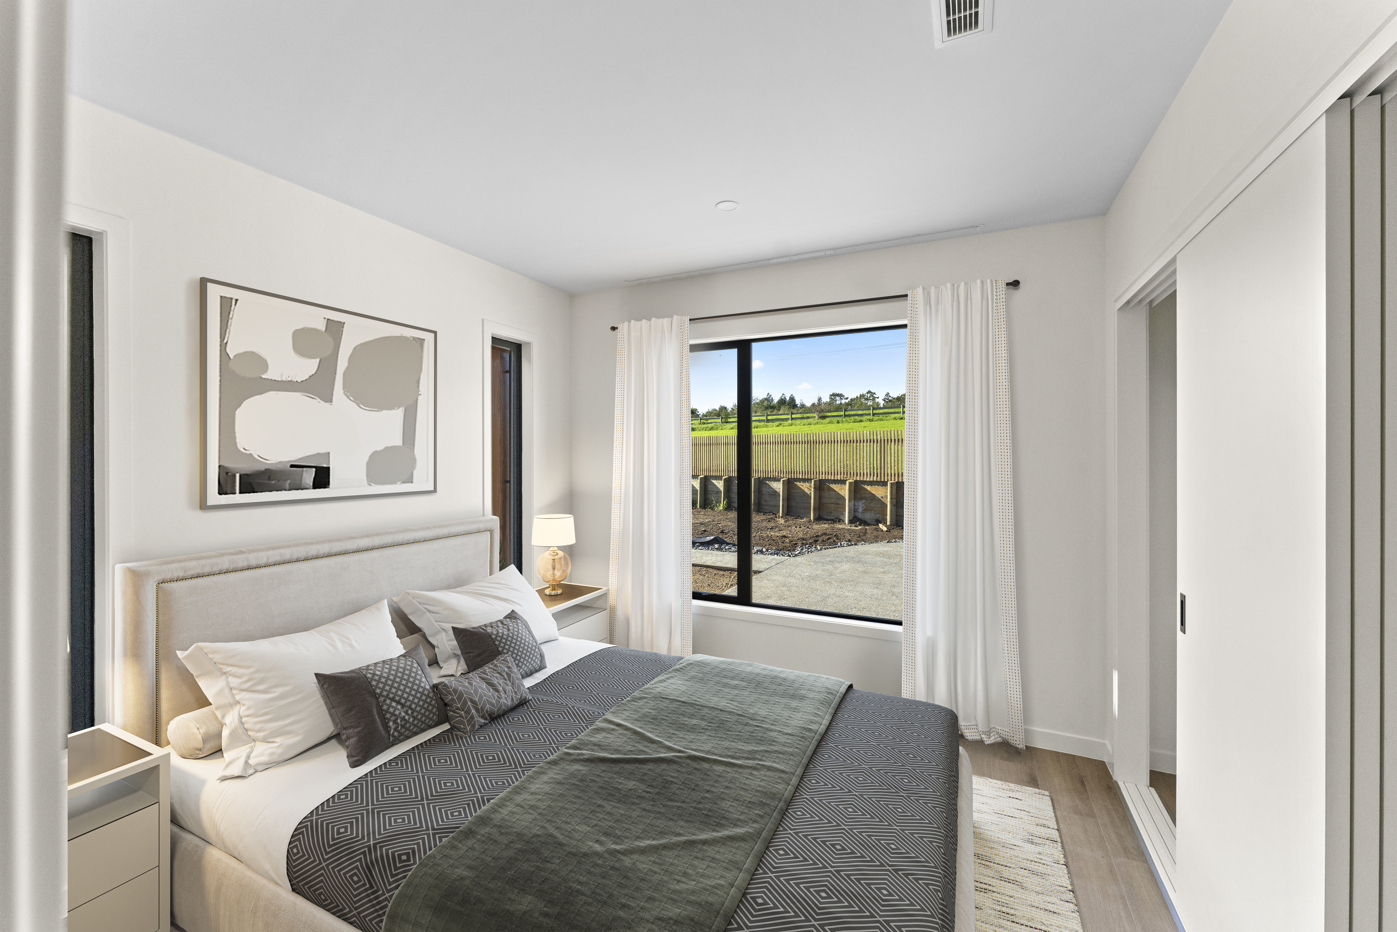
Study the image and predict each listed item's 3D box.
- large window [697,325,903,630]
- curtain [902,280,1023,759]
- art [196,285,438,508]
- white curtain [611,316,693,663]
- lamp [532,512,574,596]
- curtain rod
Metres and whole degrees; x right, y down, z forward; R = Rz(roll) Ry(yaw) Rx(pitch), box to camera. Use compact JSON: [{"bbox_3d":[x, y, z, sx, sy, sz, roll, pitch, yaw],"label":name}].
[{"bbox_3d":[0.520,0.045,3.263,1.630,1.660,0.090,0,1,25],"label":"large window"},{"bbox_3d":[1.309,0.224,2.722,0.555,2.280,0.140,0,1,25],"label":"curtain"},{"bbox_3d":[-1.552,-0.266,2.349,0.035,0.827,0.957,0,1,25],"label":"art"},{"bbox_3d":[-0.317,0.204,3.494,0.620,2.280,0.130,0,1,25],"label":"white curtain"},{"bbox_3d":[-0.893,0.544,3.355,0.265,0.478,0.265,0,1,0],"label":"lamp"},{"bbox_3d":[0.476,-0.888,3.112,2.380,0.050,0.070,0,1,25],"label":"curtain rod"}]

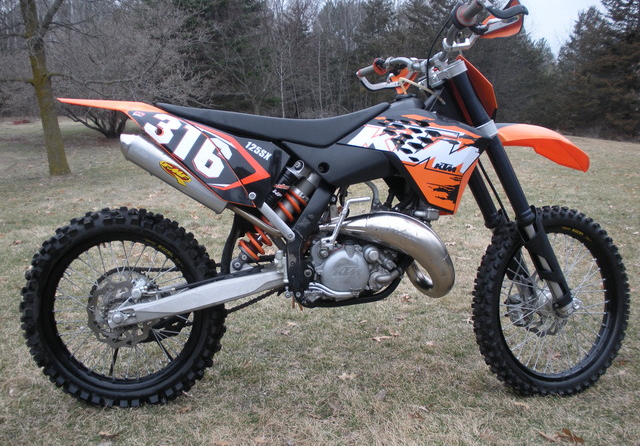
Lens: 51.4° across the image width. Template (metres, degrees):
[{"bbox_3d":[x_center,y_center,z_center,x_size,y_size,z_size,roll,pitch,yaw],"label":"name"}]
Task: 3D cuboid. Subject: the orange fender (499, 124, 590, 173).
[{"bbox_3d":[0.760,-0.270,2.374,0.507,0.168,0.213,0,-2,-23],"label":"orange fender"}]

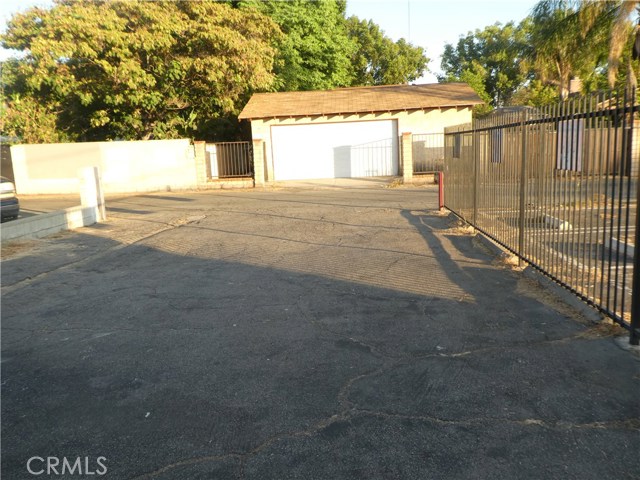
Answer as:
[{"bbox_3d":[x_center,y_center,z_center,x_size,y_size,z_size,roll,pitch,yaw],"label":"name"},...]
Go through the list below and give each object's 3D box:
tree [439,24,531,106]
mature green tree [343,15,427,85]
[{"bbox_3d":[10.647,-9.032,30.995,6.200,9.369,6.200,-2,8,0],"label":"tree"},{"bbox_3d":[4.204,-9.093,30.987,6.000,9.970,6.000,-2,8,0],"label":"mature green tree"}]

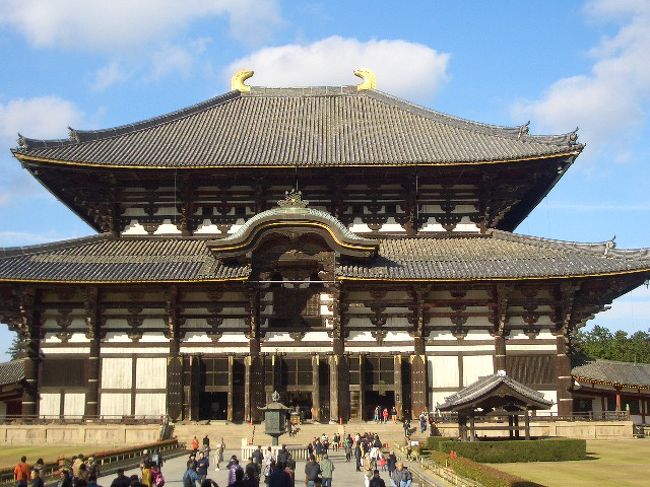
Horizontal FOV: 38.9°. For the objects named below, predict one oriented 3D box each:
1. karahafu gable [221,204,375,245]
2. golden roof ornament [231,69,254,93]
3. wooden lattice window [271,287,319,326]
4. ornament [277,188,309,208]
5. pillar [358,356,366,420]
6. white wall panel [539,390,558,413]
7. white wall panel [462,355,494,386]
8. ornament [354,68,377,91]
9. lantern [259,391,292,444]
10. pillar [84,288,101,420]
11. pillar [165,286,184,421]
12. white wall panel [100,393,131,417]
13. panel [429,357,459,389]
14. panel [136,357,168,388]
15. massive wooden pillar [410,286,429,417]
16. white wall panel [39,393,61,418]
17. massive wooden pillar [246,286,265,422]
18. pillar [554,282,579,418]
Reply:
[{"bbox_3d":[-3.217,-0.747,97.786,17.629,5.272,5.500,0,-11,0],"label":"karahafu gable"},{"bbox_3d":[-11.709,-23.286,131.580,3.336,3.386,1.400,0,-11,1],"label":"golden roof ornament"},{"bbox_3d":[-3.092,6.855,99.803,5.209,4.198,0.350,0,-11,0],"label":"wooden lattice window"},{"bbox_3d":[-3.243,-4.595,94.398,3.265,2.054,0.800,0,-11,1],"label":"ornament"},{"bbox_3d":[3.991,15.494,98.428,0.750,6.768,0.700,0,-11,0],"label":"pillar"},{"bbox_3d":[23.741,17.089,98.012,2.232,2.603,0.150,0,-11,1],"label":"white wall panel"},{"bbox_3d":[16.480,13.695,98.720,3.311,3.266,0.150,0,-11,1],"label":"white wall panel"},{"bbox_3d":[5.757,-23.362,131.406,3.284,3.456,1.400,0,-11,1],"label":"ornament"},{"bbox_3d":[-3.365,12.342,62.842,2.200,4.500,2.200,0,-11,1],"label":"lantern"},{"bbox_3d":[-24.968,11.895,98.922,1.250,14.237,1.300,0,-11,0],"label":"pillar"},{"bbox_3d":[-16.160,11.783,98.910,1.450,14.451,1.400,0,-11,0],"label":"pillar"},{"bbox_3d":[-22.342,17.444,98.393,3.400,2.750,0.200,0,-10,1],"label":"white wall panel"},{"bbox_3d":[12.679,13.797,98.414,3.208,3.394,0.200,0,-11,0],"label":"panel"},{"bbox_3d":[-18.556,13.891,98.515,3.269,3.345,0.200,0,-11,0],"label":"panel"},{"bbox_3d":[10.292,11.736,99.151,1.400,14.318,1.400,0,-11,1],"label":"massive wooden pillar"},{"bbox_3d":[-29.392,17.466,98.493,2.400,2.700,0.200,0,-10,1],"label":"white wall panel"},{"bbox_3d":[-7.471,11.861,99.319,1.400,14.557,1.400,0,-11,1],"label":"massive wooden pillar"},{"bbox_3d":[25.697,11.527,98.762,1.450,14.200,1.450,0,-10,1],"label":"pillar"}]

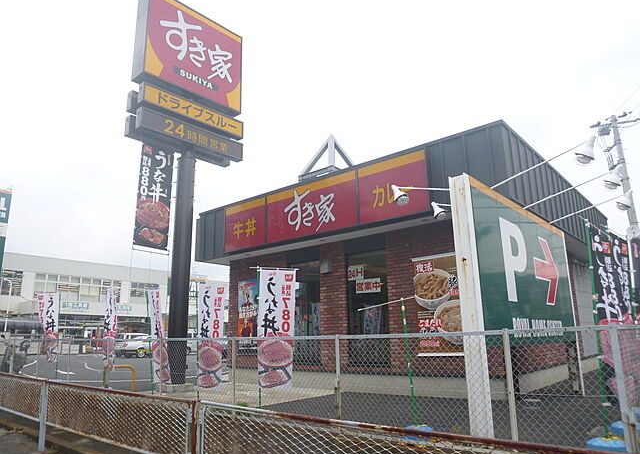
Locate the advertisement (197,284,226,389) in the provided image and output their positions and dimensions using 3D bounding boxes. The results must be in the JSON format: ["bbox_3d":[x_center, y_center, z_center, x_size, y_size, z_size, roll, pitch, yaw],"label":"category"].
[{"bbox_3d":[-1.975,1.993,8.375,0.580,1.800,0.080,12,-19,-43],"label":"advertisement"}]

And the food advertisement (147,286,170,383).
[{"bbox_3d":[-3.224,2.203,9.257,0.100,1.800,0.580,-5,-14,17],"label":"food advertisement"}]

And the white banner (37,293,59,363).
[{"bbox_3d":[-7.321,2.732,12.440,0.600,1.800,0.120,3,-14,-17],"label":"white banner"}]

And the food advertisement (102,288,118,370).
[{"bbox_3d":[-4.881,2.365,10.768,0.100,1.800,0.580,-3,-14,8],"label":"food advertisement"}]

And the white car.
[{"bbox_3d":[-11.774,8.304,32.519,1.700,1.580,4.400,-12,-17,39],"label":"white car"}]

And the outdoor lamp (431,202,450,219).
[{"bbox_3d":[1.817,-0.250,7.000,0.240,0.250,0.210,-12,-17,39],"label":"outdoor lamp"}]

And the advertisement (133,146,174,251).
[{"bbox_3d":[-3.596,-0.621,10.143,0.050,2.350,0.820,-12,-17,39],"label":"advertisement"}]

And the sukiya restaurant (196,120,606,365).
[{"bbox_3d":[2.830,1.847,13.137,8.400,4.650,9.300,-12,-17,39],"label":"sukiya restaurant"}]

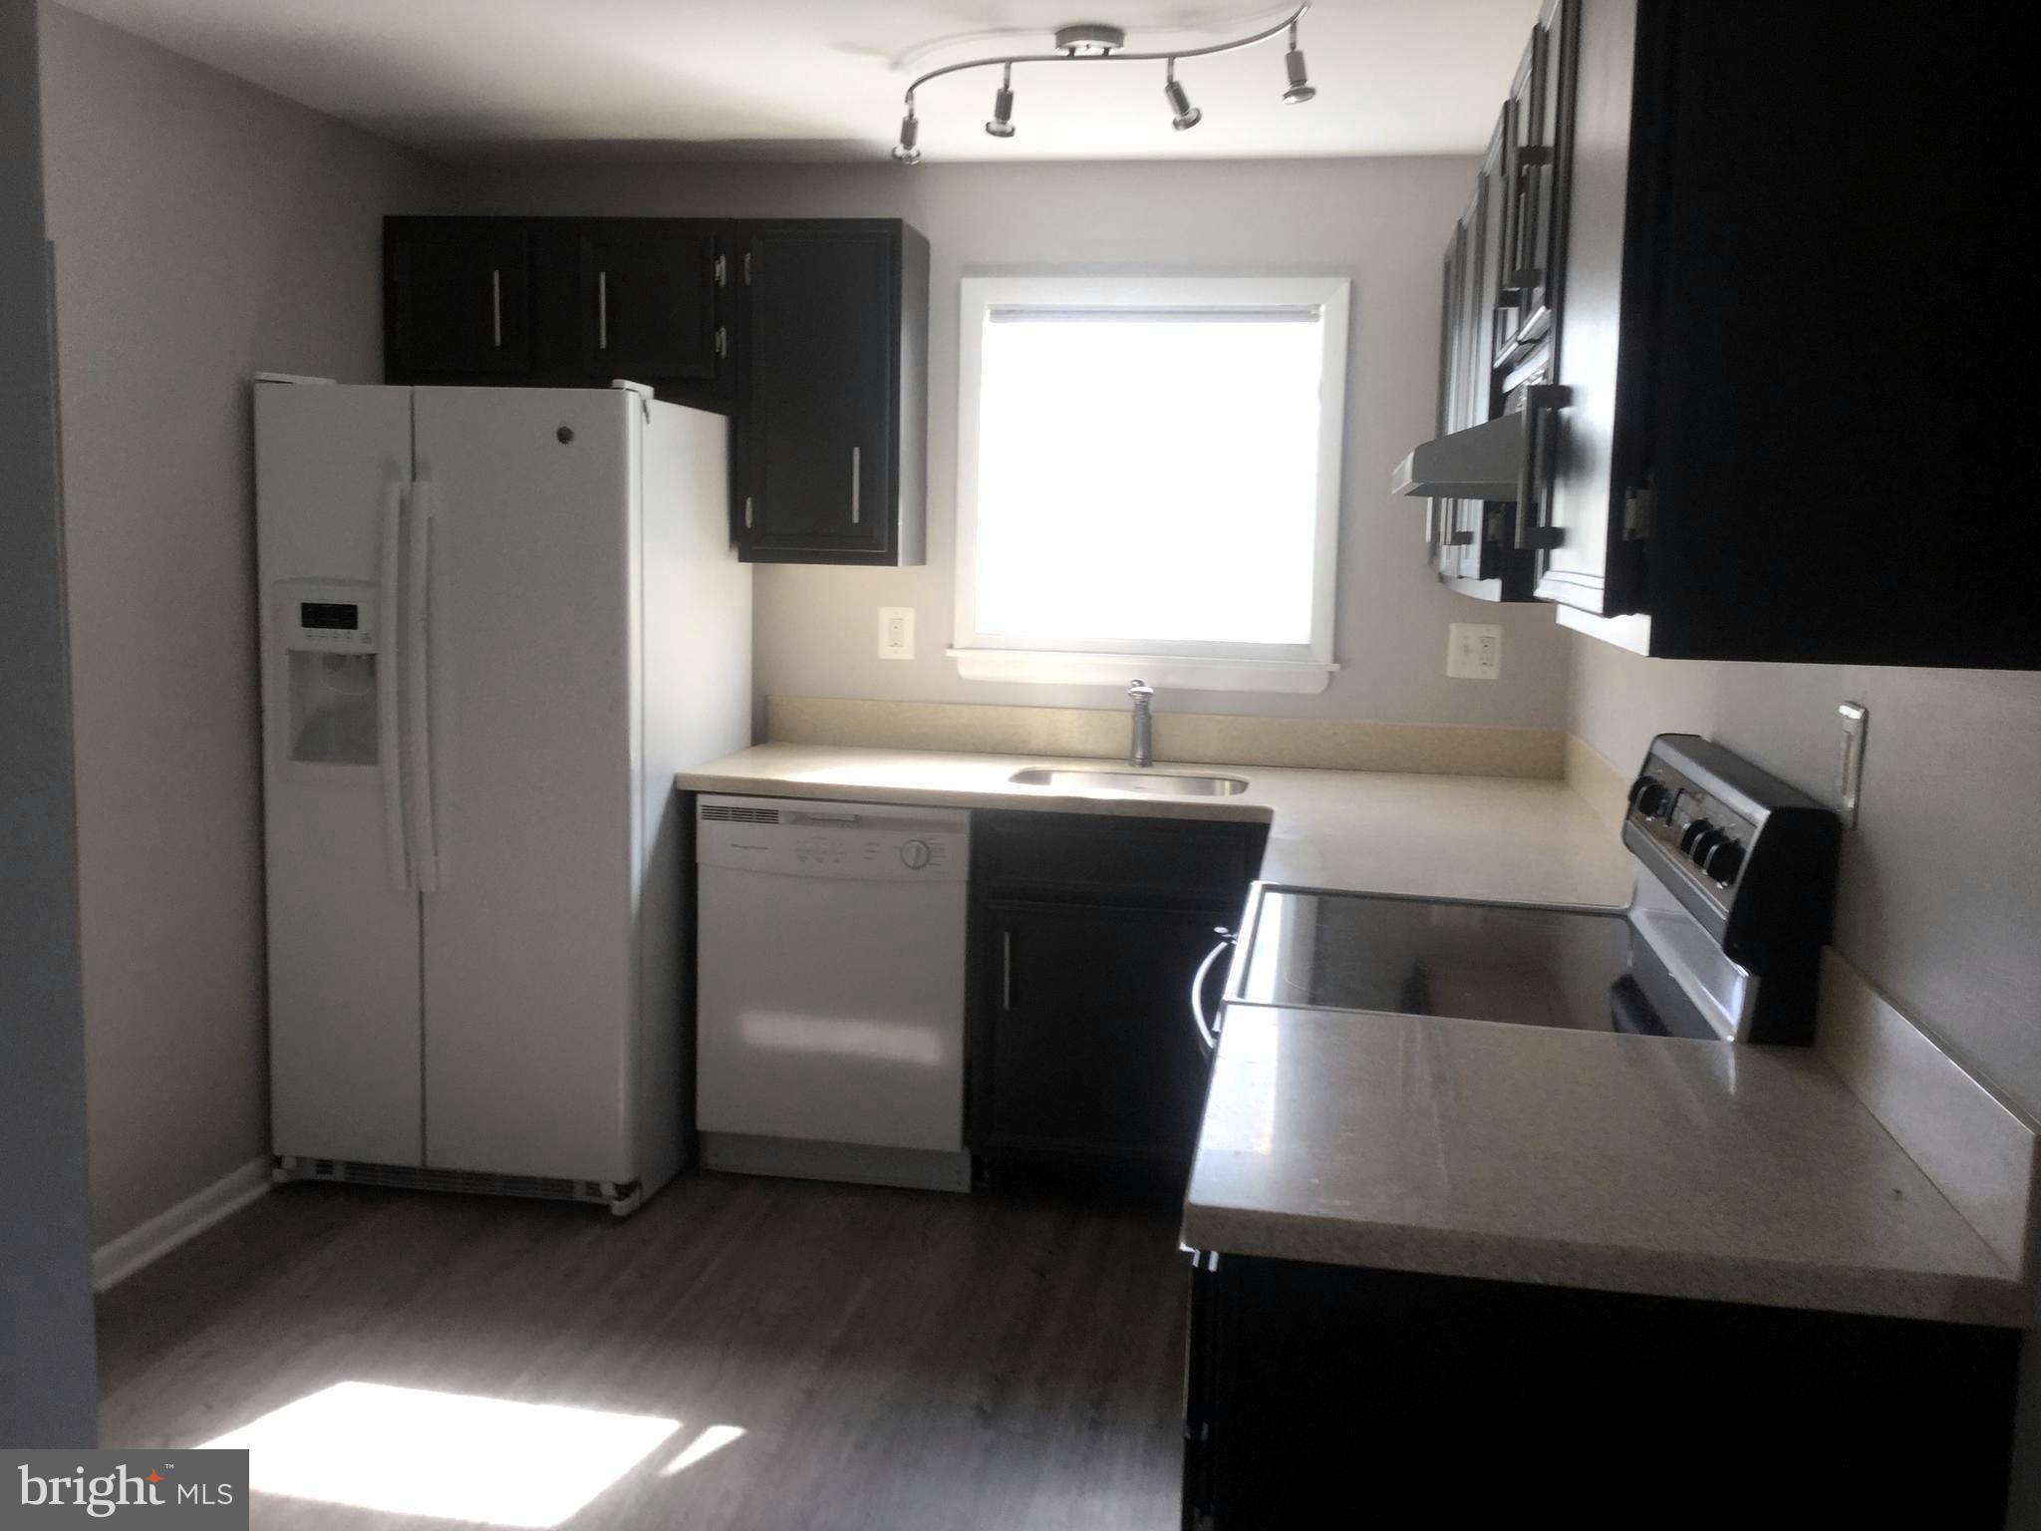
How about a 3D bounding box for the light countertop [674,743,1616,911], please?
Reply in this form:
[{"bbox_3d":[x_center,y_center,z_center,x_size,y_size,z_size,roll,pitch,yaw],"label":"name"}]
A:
[{"bbox_3d":[0.191,0.098,3.647,1.900,0.040,1.490,3,8,9],"label":"light countertop"}]

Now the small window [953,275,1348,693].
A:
[{"bbox_3d":[0.300,-0.664,4.304,0.910,0.940,0.090,3,8,9],"label":"small window"}]

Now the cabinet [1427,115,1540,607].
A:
[{"bbox_3d":[1.011,-0.710,3.459,0.330,0.760,1.360,3,8,9],"label":"cabinet"}]

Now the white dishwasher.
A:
[{"bbox_3d":[-0.360,0.470,4.239,0.600,0.865,0.610,3,8,9],"label":"white dishwasher"}]

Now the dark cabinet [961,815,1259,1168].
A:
[{"bbox_3d":[0.247,0.476,4.141,0.625,0.850,0.610,3,8,9],"label":"dark cabinet"}]

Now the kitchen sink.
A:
[{"bbox_3d":[0.236,0.129,3.991,0.530,0.180,0.370,3,8,9],"label":"kitchen sink"}]

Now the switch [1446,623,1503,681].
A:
[{"bbox_3d":[1.047,-0.262,4.211,0.116,0.121,0.010,3,8,9],"label":"switch"}]

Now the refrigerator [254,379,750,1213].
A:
[{"bbox_3d":[-1.117,0.036,4.116,0.810,1.715,0.830,3,8,9],"label":"refrigerator"}]

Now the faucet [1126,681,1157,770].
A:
[{"bbox_3d":[0.271,-0.092,4.146,0.060,0.210,0.200,3,8,9],"label":"faucet"}]

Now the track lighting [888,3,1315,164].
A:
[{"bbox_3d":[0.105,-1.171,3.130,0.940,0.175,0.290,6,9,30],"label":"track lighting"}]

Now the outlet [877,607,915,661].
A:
[{"bbox_3d":[-0.298,-0.319,4.436,0.080,0.121,0.010,3,8,9],"label":"outlet"}]

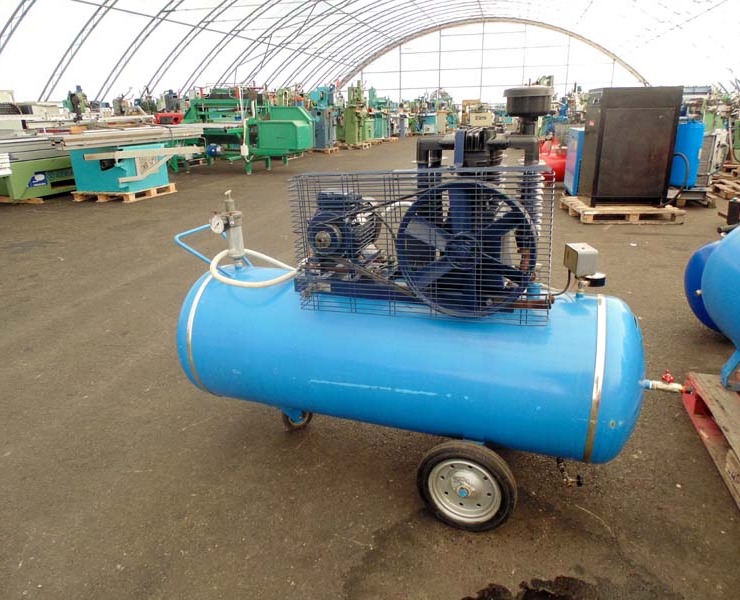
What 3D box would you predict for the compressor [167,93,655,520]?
[{"bbox_3d":[0.052,-0.006,1.937,1.890,1.450,0.620,7,23,20],"label":"compressor"}]

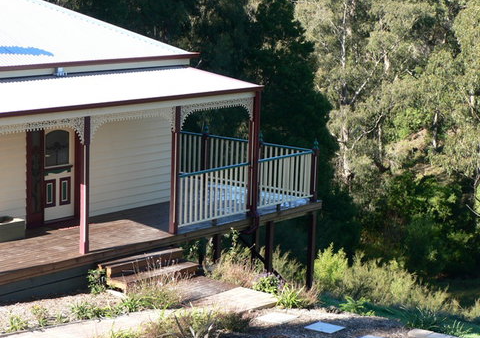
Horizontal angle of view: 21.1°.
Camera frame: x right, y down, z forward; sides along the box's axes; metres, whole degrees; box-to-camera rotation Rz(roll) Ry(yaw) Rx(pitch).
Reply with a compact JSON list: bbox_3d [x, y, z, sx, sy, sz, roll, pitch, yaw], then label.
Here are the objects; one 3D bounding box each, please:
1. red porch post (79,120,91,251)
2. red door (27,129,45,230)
[{"bbox_3d":[-2.675,0.273,22.249,0.110,2.389,0.110,9,12,37],"label":"red porch post"},{"bbox_3d":[-3.826,0.113,24.084,0.063,2.000,0.451,9,12,37],"label":"red door"}]

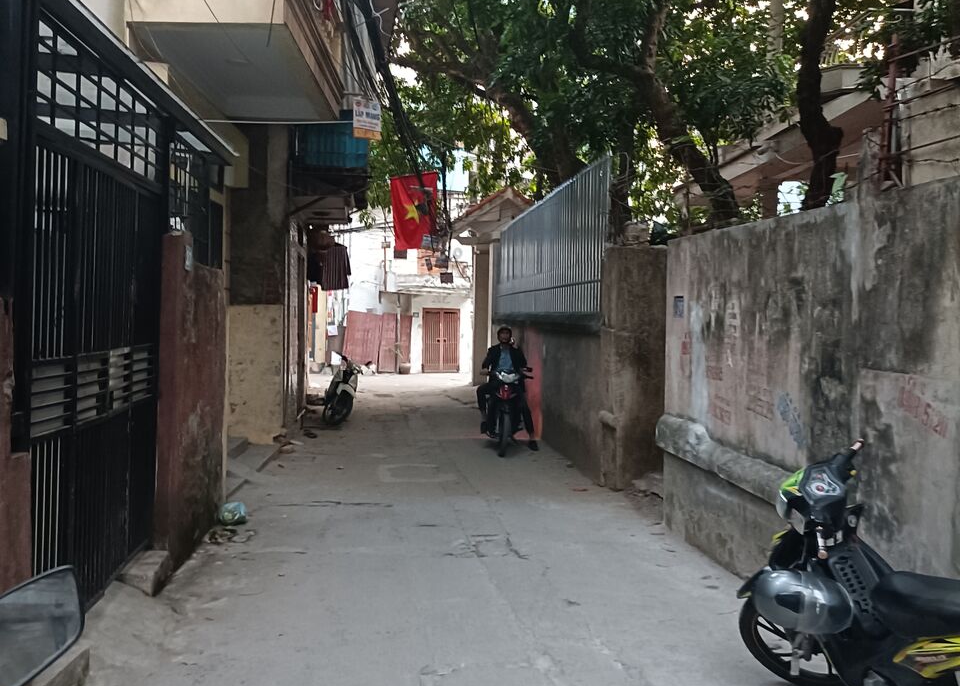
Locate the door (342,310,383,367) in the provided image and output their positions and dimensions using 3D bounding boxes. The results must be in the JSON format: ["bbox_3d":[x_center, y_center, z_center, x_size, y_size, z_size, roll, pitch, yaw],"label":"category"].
[{"bbox_3d":[-3.407,-0.072,26.800,1.100,1.740,0.070,0,2,-5],"label":"door"}]

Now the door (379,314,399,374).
[{"bbox_3d":[-2.653,0.014,26.800,0.550,1.750,0.070,0,2,-5],"label":"door"}]

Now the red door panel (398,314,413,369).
[{"bbox_3d":[-2.174,-0.014,26.800,0.450,1.670,0.070,0,2,-5],"label":"red door panel"}]

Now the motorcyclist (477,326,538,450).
[{"bbox_3d":[0.336,0.550,11.300,0.740,1.530,0.850,0,2,-1],"label":"motorcyclist"}]

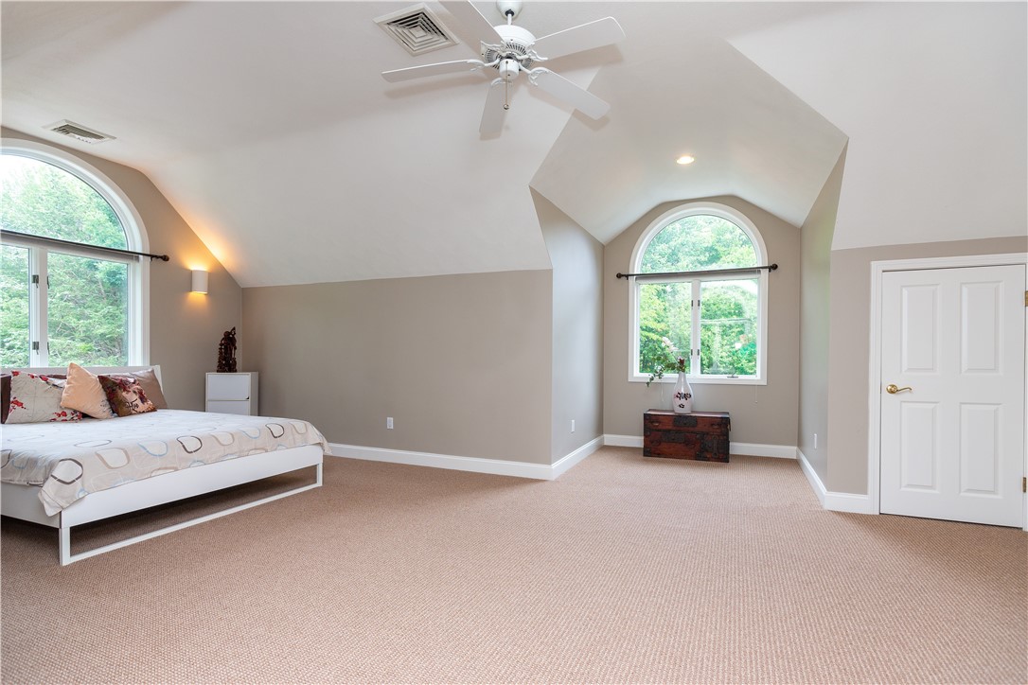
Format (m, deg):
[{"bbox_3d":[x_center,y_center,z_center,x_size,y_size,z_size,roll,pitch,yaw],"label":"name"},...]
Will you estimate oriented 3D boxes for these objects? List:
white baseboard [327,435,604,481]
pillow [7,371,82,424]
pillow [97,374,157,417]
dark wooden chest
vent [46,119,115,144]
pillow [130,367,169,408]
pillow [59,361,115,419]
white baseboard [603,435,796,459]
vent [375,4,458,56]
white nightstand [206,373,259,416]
[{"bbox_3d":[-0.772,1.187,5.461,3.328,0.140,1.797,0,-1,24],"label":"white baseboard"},{"bbox_3d":[-3.888,0.452,3.794,0.460,0.430,0.140,2,-27,-46],"label":"pillow"},{"bbox_3d":[-3.626,0.500,4.305,0.120,0.420,0.390,-45,-19,18],"label":"pillow"},{"bbox_3d":[1.906,1.029,5.112,0.865,0.472,0.390,0,-1,18],"label":"dark wooden chest"},{"bbox_3d":[-3.646,-1.762,3.841,0.345,0.030,0.345,0,-1,26],"label":"vent"},{"bbox_3d":[-3.629,0.450,4.384,0.140,0.400,0.480,-39,-18,21],"label":"pillow"},{"bbox_3d":[-3.670,0.420,3.932,0.130,0.400,0.390,-36,-41,22],"label":"pillow"},{"bbox_3d":[2.095,1.200,5.292,2.072,0.140,0.020,0,-1,18],"label":"white baseboard"},{"bbox_3d":[-0.545,-1.769,2.606,0.345,0.030,0.345,0,-1,26],"label":"vent"},{"bbox_3d":[-3.074,0.783,4.995,0.482,0.901,0.210,0,-1,-6],"label":"white nightstand"}]

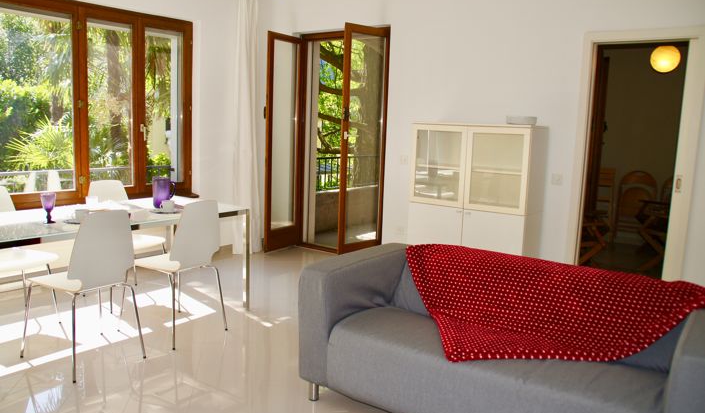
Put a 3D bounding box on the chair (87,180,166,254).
[{"bbox_3d":[-1.736,0.267,4.025,0.550,0.875,0.480,8,10,37],"label":"chair"}]

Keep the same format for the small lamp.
[{"bbox_3d":[3.059,-1.456,5.158,0.270,0.280,0.270,7,10,33],"label":"small lamp"}]

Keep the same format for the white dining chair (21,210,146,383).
[{"bbox_3d":[-1.508,0.428,2.964,0.550,0.875,0.480,8,10,35],"label":"white dining chair"}]

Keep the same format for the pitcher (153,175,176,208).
[{"bbox_3d":[-1.338,-0.099,3.755,0.165,0.215,0.125,2,8,0],"label":"pitcher"}]

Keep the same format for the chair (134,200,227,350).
[{"bbox_3d":[-1.152,0.376,3.408,0.550,0.875,0.480,7,10,33],"label":"chair"}]

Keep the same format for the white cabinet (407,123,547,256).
[{"bbox_3d":[1.003,0.044,4.393,0.985,1.400,0.450,7,10,33],"label":"white cabinet"}]

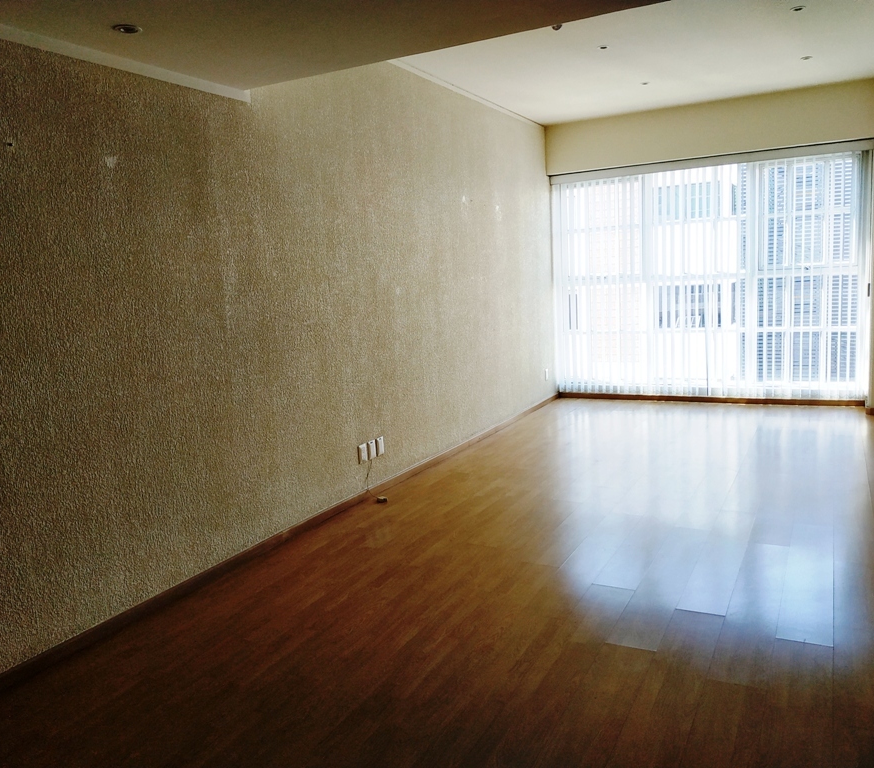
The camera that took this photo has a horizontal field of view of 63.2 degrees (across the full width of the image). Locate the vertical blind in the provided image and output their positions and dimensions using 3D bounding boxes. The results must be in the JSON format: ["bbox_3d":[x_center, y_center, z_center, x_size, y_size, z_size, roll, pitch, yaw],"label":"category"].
[{"bbox_3d":[2.622,-1.017,7.176,2.960,2.325,0.100,1,10,29],"label":"vertical blind"}]

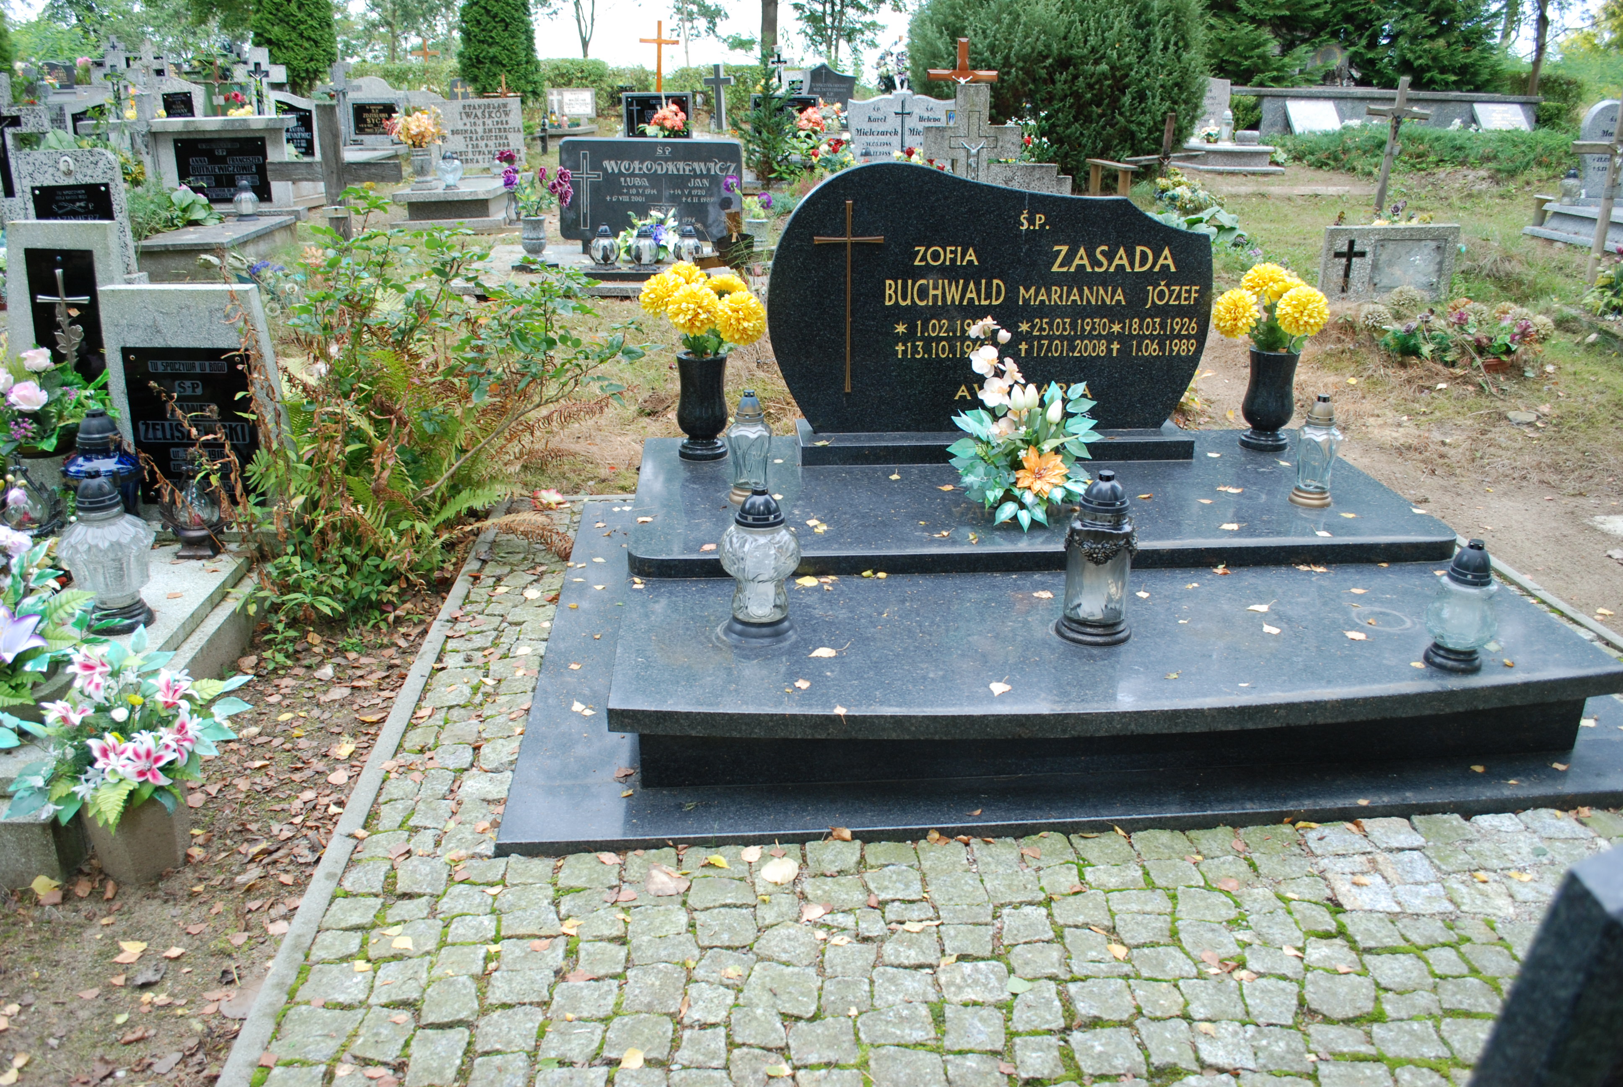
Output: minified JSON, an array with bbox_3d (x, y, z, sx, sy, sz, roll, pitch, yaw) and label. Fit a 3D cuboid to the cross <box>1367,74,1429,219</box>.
[{"bbox_3d":[5.795,-3.959,12.200,0.680,1.330,0.090,-1,21,-9],"label":"cross"}]

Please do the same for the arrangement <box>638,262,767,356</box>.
[{"bbox_3d":[-0.357,-0.771,4.008,0.430,0.320,0.370,-1,22,-5],"label":"arrangement"}]

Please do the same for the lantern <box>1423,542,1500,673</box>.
[{"bbox_3d":[1.529,0.135,2.842,0.150,0.304,0.150,-1,22,-5],"label":"lantern"}]

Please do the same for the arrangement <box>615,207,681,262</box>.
[{"bbox_3d":[-1.060,-1.992,7.900,0.400,0.330,0.300,-1,21,-5],"label":"arrangement"}]

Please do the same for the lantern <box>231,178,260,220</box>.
[{"bbox_3d":[-3.908,-2.370,8.423,0.185,0.265,0.185,-1,22,-4],"label":"lantern"}]

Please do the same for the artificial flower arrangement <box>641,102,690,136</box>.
[{"bbox_3d":[-1.562,-4.516,13.000,0.500,0.360,0.380,-1,22,-5],"label":"artificial flower arrangement"}]

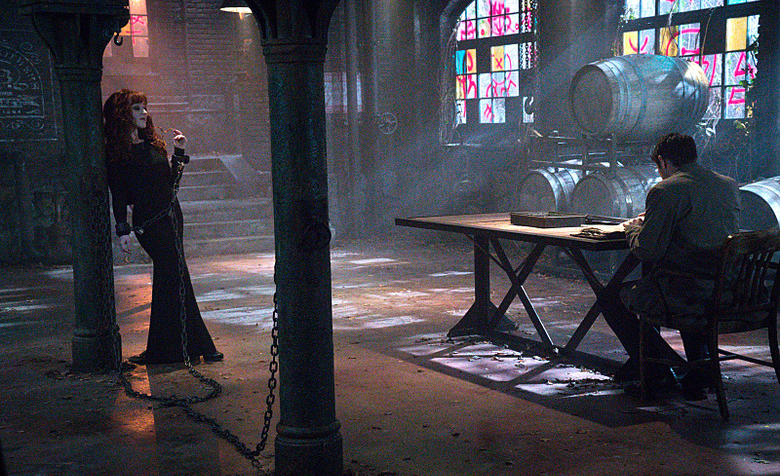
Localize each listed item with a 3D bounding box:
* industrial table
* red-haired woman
[{"bbox_3d":[1.038,0.304,8.464,1.080,0.780,2.182,-4,6,-28],"label":"industrial table"},{"bbox_3d":[-1.390,-0.080,8.496,0.550,1.655,0.420,-5,6,-35],"label":"red-haired woman"}]

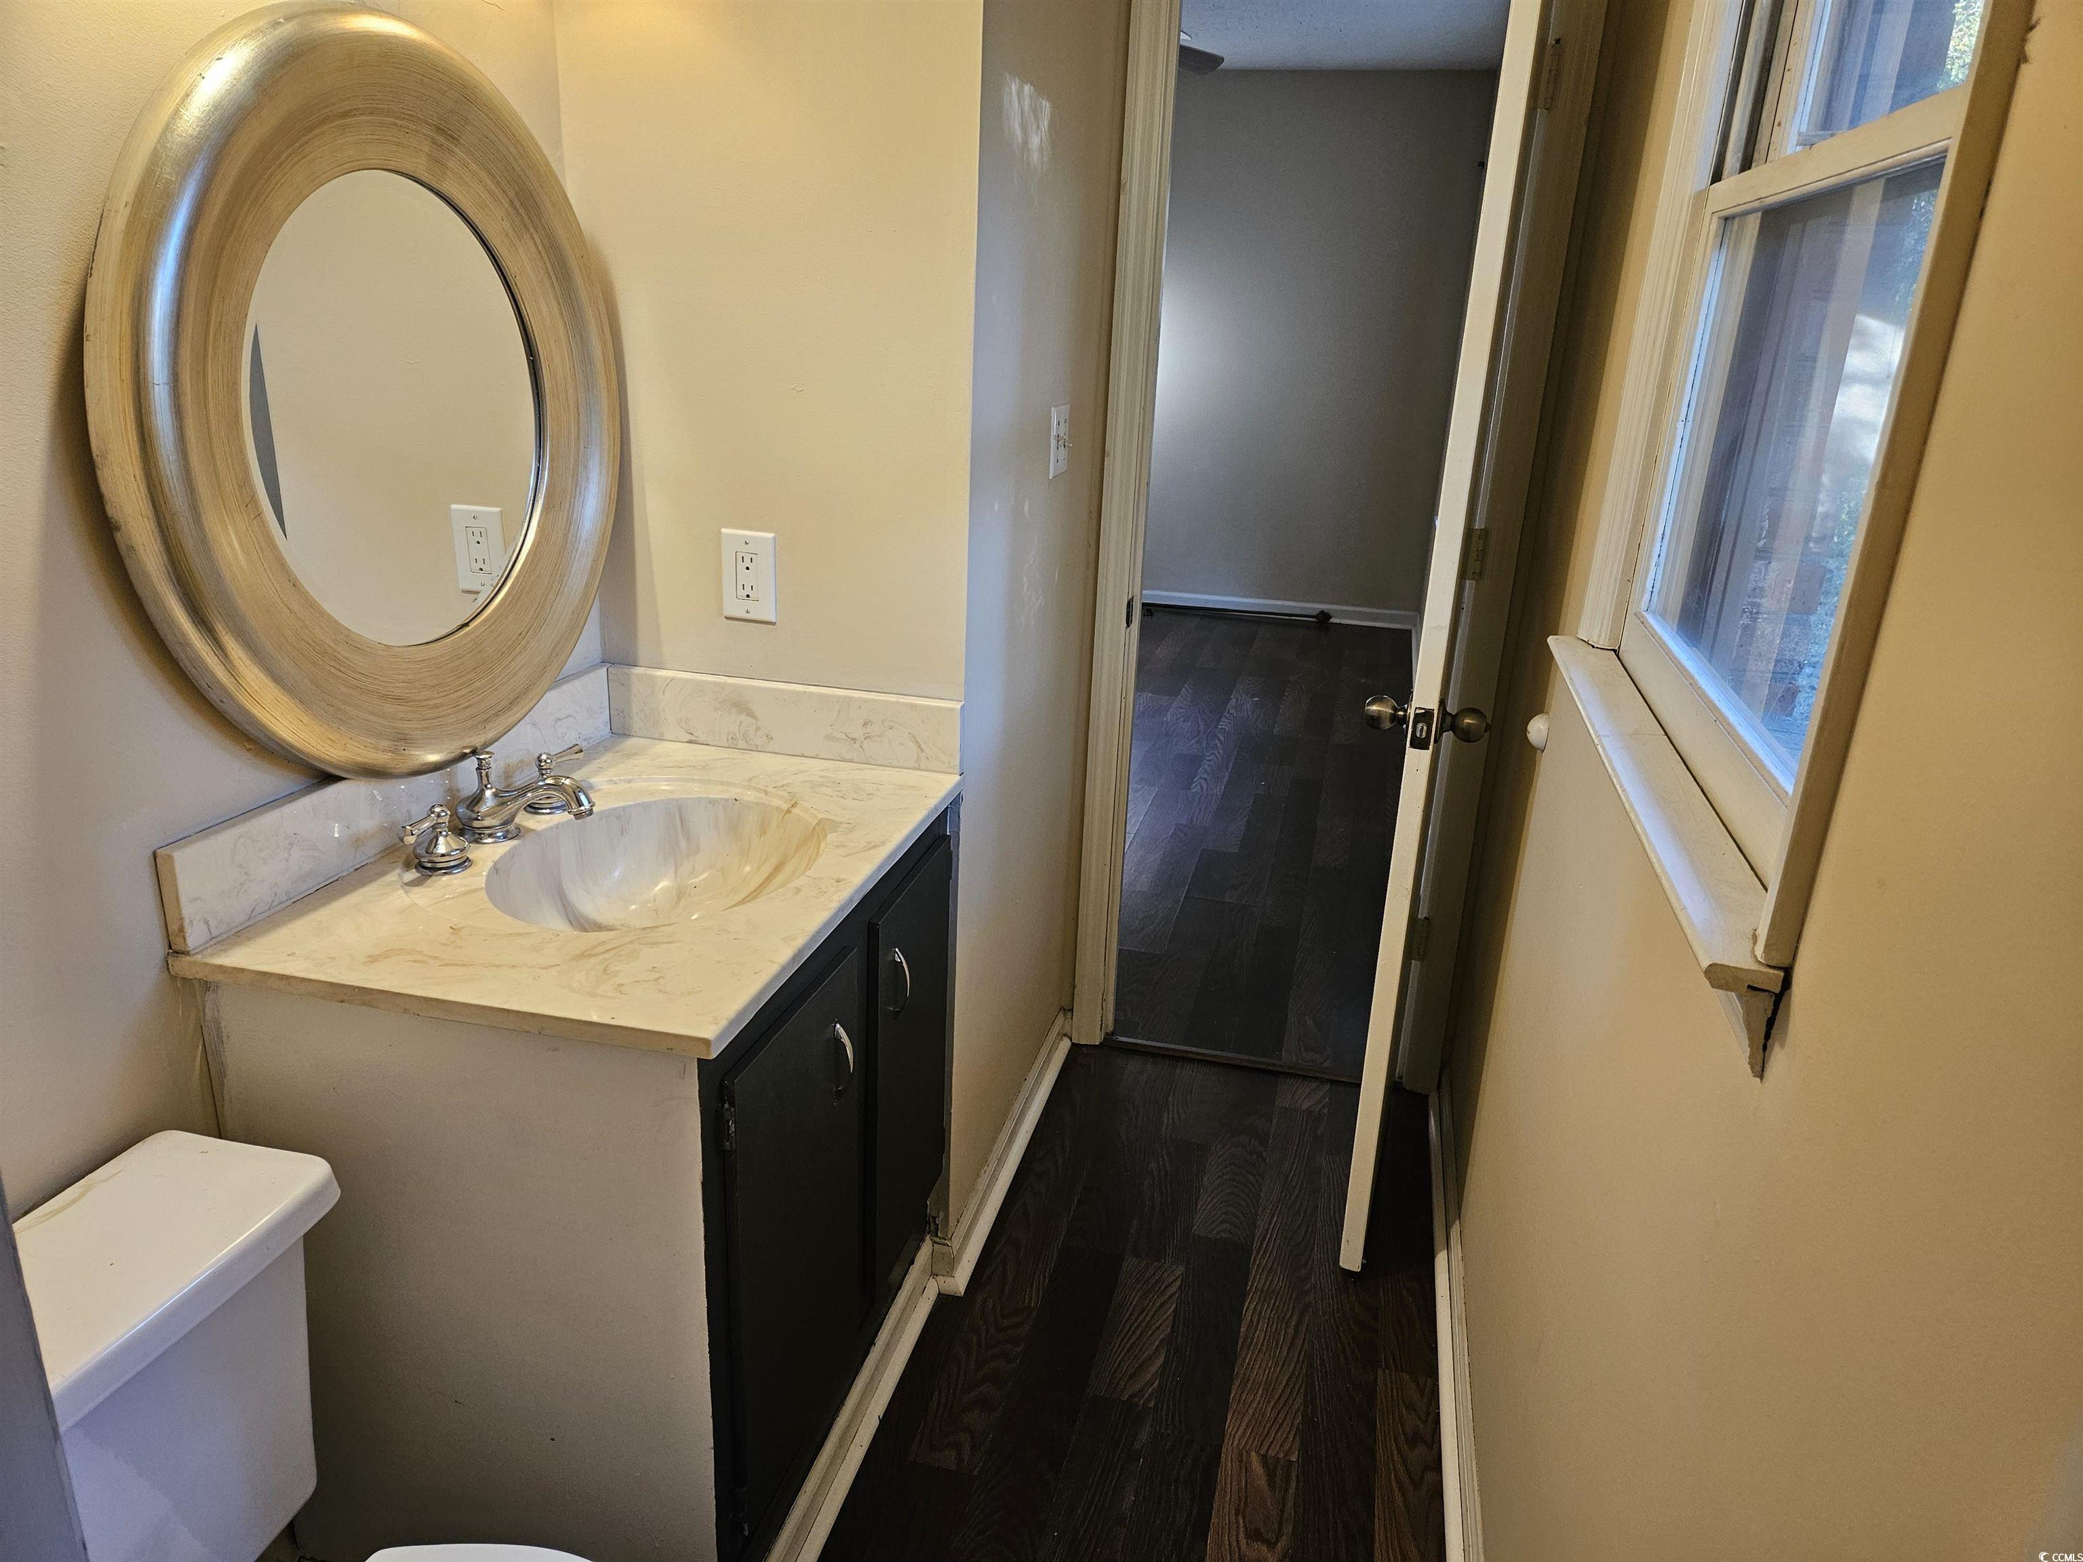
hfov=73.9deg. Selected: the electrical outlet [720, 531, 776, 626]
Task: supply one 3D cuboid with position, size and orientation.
[{"bbox_3d":[-0.407,-0.283,1.924,0.079,0.127,0.009,7,19,12],"label":"electrical outlet"}]

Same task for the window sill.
[{"bbox_3d":[0.547,0.005,1.282,0.064,0.073,0.939,7,19,12],"label":"window sill"}]

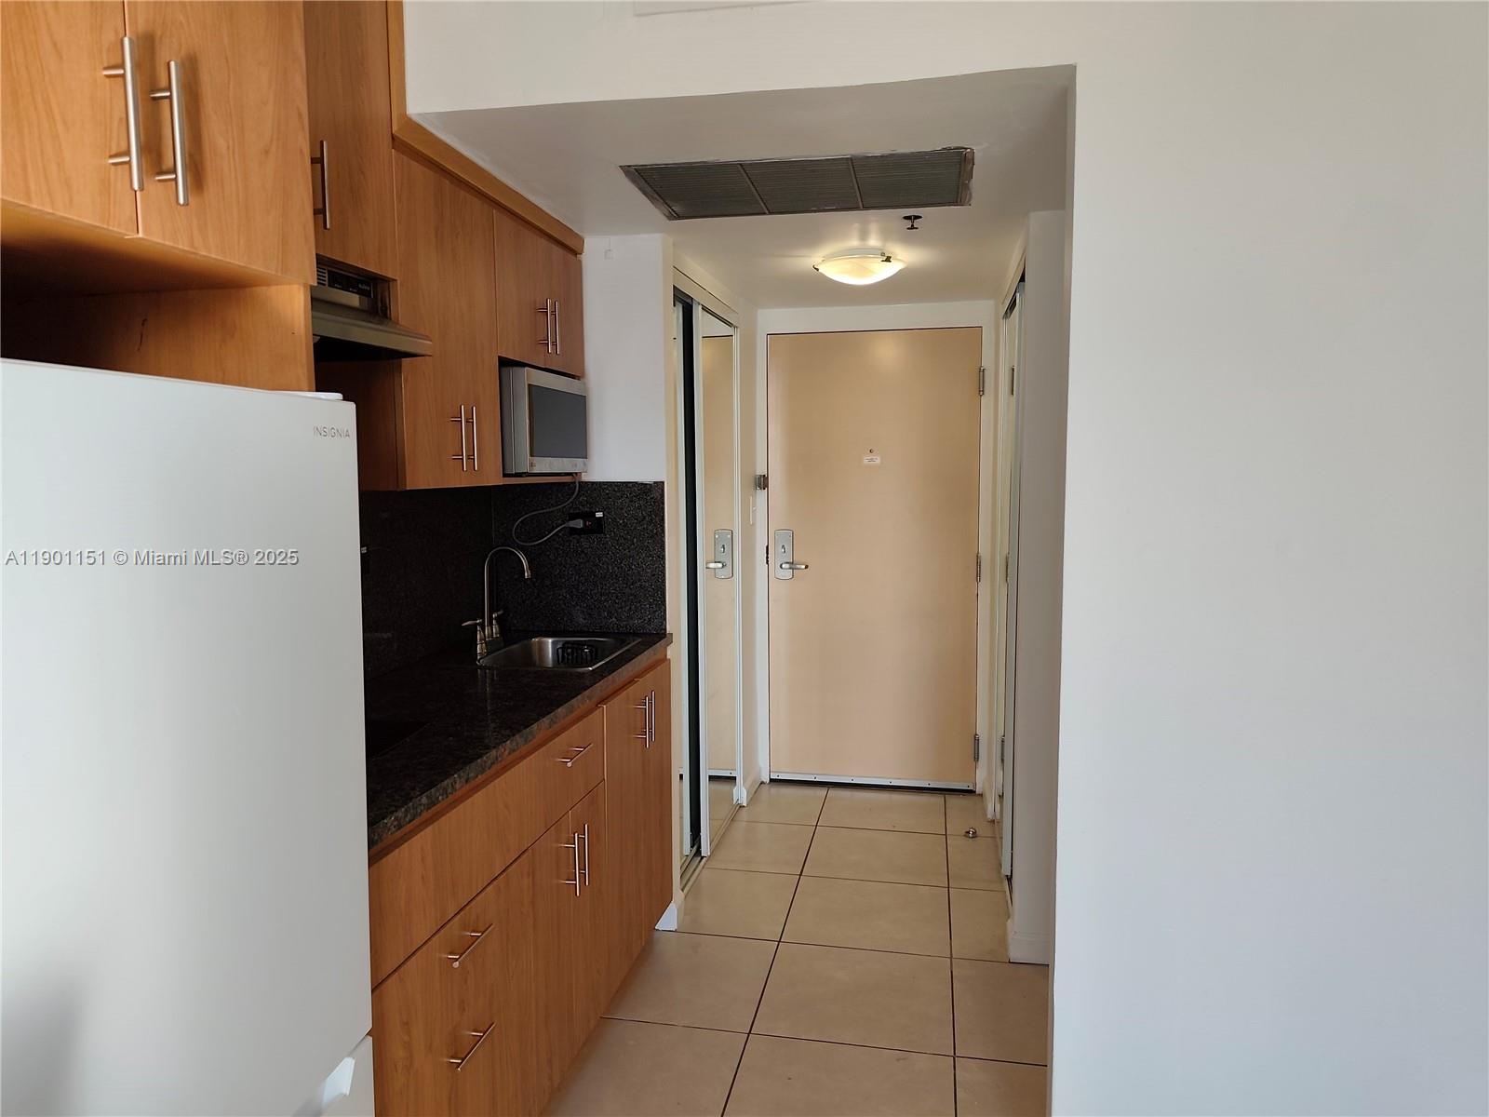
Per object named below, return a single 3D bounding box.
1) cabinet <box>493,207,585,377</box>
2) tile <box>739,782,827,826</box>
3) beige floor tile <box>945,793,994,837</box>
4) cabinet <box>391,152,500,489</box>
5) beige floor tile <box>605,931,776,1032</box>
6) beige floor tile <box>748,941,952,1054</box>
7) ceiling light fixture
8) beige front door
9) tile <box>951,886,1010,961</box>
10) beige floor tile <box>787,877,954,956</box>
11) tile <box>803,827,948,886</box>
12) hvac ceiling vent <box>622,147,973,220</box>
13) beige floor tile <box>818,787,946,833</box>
[{"bbox_3d":[-0.699,-0.694,2.706,0.337,0.358,0.600,1,5,11],"label":"cabinet"},{"bbox_3d":[0.177,1.060,4.245,0.333,0.010,0.505,1,5,11],"label":"tile"},{"bbox_3d":[0.929,1.069,4.104,0.187,0.010,0.505,1,5,11],"label":"beige floor tile"},{"bbox_3d":[-0.796,-0.491,2.202,0.337,0.660,0.455,1,5,11],"label":"cabinet"},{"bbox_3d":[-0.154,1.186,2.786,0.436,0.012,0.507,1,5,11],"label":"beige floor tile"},{"bbox_3d":[0.308,1.184,2.684,0.505,0.010,0.505,1,5,11],"label":"beige floor tile"},{"bbox_3d":[0.392,-0.966,3.335,0.314,0.088,0.314,1,5,11],"label":"ceiling light fixture"},{"bbox_3d":[0.569,0.015,4.405,0.925,2.015,0.045,1,5,11],"label":"beige front door"},{"bbox_3d":[0.741,1.148,3.115,0.184,0.010,0.505,1,5,11],"label":"tile"},{"bbox_3d":[0.404,1.150,3.195,0.507,0.012,0.507,1,5,11],"label":"beige floor tile"},{"bbox_3d":[0.499,1.109,3.691,0.507,0.012,0.507,1,5,11],"label":"tile"},{"bbox_3d":[0.158,-0.937,2.509,0.827,0.023,0.470,1,5,11],"label":"hvac ceiling vent"},{"bbox_3d":[0.592,1.068,4.181,0.507,0.012,0.494,1,5,11],"label":"beige floor tile"}]

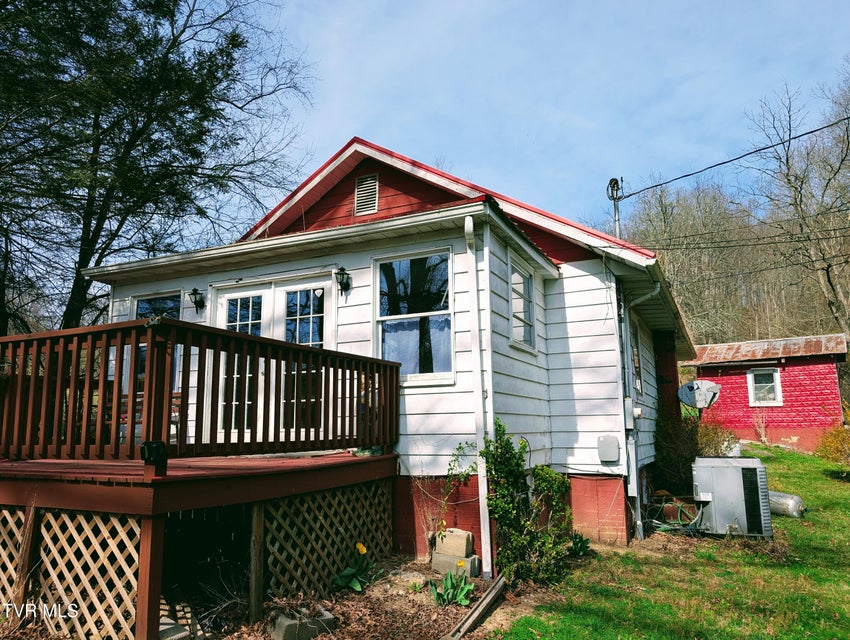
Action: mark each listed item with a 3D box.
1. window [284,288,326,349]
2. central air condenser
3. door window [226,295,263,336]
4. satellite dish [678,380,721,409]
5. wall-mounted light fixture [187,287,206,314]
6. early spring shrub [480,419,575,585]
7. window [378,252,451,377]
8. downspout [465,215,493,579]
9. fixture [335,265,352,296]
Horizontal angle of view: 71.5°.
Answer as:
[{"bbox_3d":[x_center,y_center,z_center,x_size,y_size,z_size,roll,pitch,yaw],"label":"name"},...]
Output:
[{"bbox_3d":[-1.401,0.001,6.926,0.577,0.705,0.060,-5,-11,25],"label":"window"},{"bbox_3d":[4.142,2.350,7.993,0.820,0.940,0.800,-5,-11,25],"label":"central air condenser"},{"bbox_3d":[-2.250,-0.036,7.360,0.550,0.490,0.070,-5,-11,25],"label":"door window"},{"bbox_3d":[4.897,1.344,10.438,0.740,0.520,0.480,1,-10,-9],"label":"satellite dish"},{"bbox_3d":[-2.929,-0.232,7.602,0.160,0.330,0.200,-5,-11,25],"label":"wall-mounted light fixture"},{"bbox_3d":[1.051,1.706,5.871,0.700,1.460,0.950,-5,-11,25],"label":"early spring shrub"},{"bbox_3d":[-0.141,-0.039,6.341,0.890,1.380,0.090,-5,-11,25],"label":"window"},{"bbox_3d":[0.504,0.682,5.790,0.120,3.480,0.250,-5,-11,25],"label":"downspout"},{"bbox_3d":[-0.935,-0.428,6.693,0.160,0.330,0.200,-5,-11,25],"label":"fixture"}]

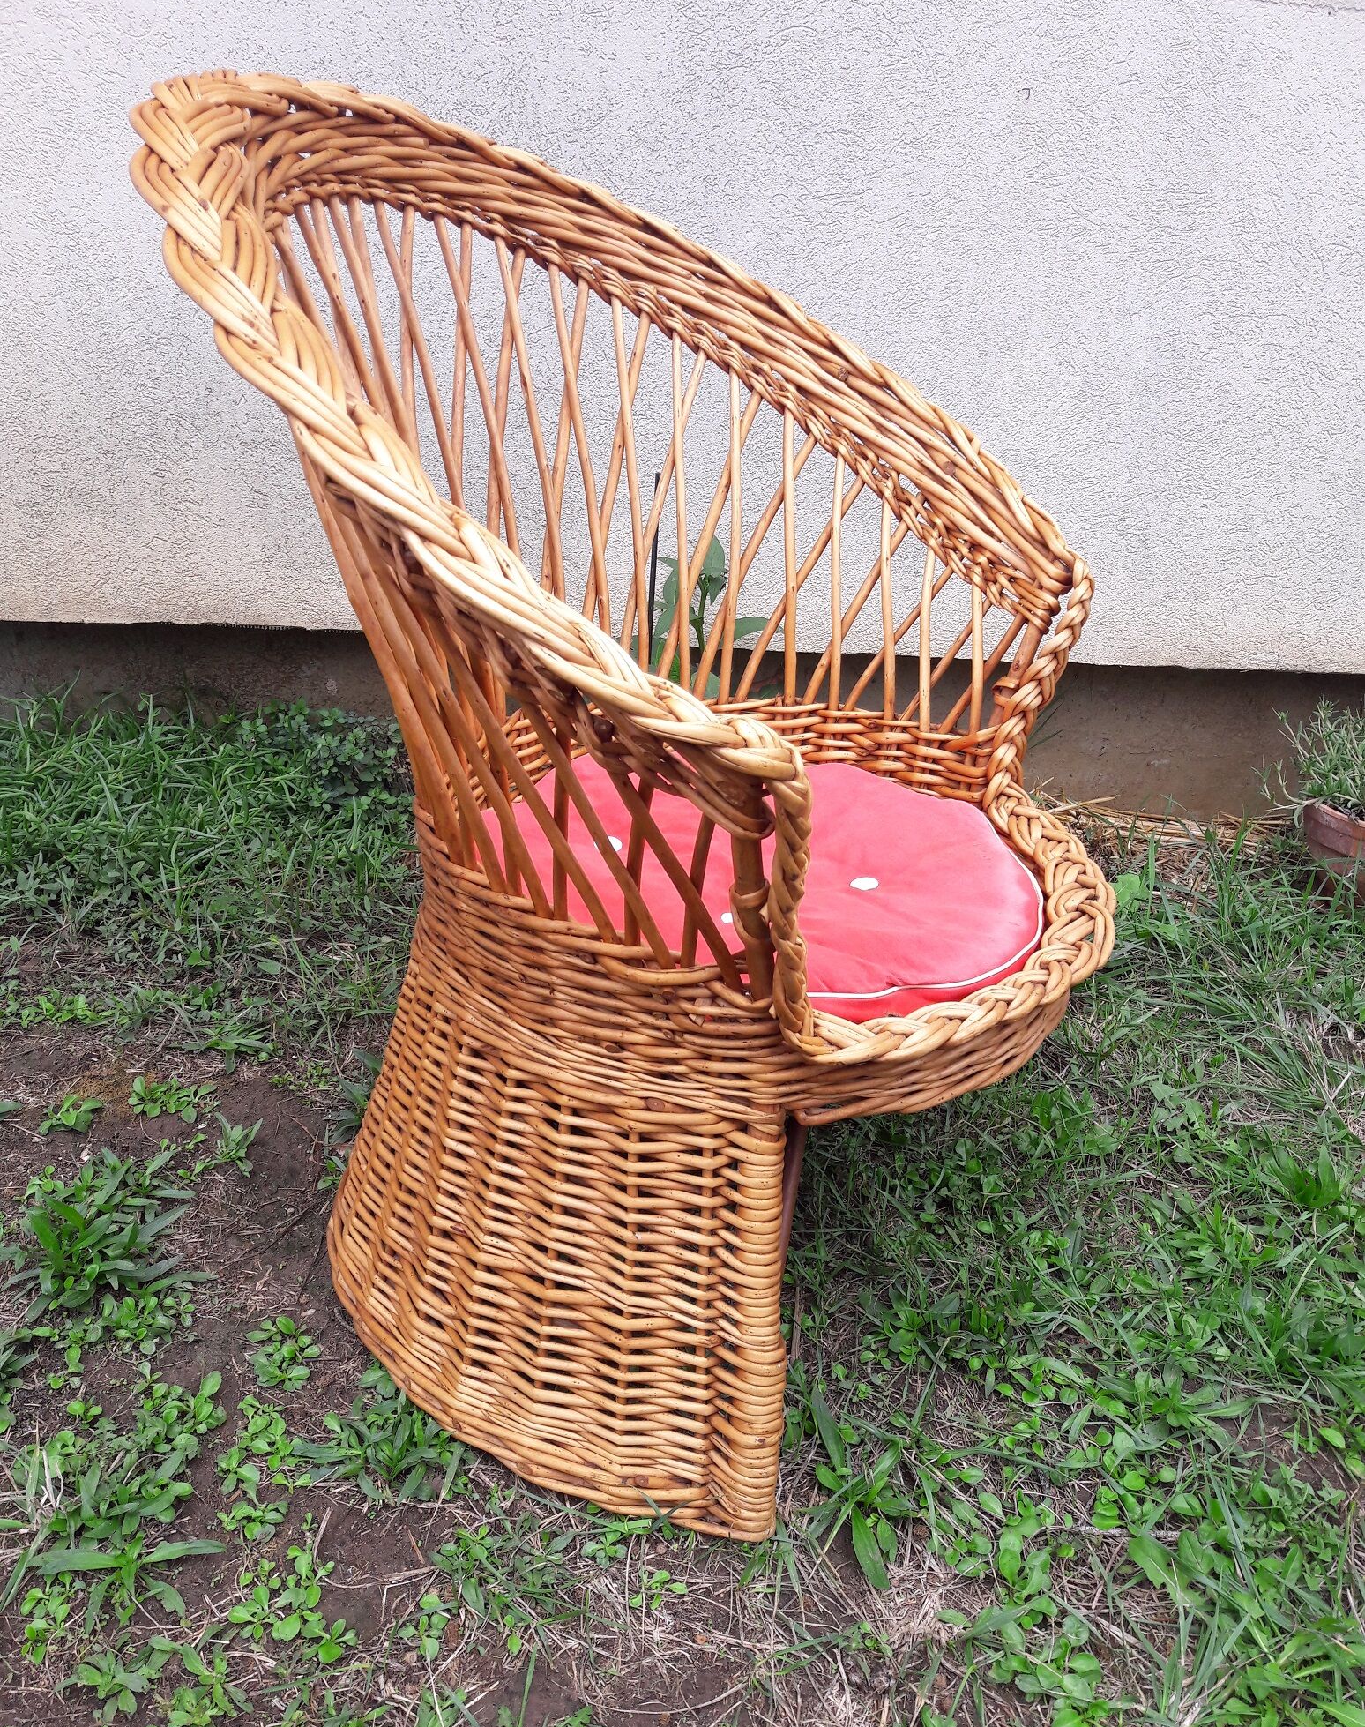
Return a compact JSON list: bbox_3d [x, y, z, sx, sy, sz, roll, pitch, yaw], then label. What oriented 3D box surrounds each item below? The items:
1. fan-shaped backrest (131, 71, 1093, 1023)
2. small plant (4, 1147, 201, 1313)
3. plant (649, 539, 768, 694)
[{"bbox_3d":[-0.063,-0.271,0.990,0.549,0.500,0.646,12,27,25],"label":"fan-shaped backrest"},{"bbox_3d":[-0.484,0.307,1.220,0.165,0.065,0.150,0,24,0],"label":"small plant"},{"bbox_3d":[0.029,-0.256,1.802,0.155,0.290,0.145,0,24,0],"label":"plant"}]

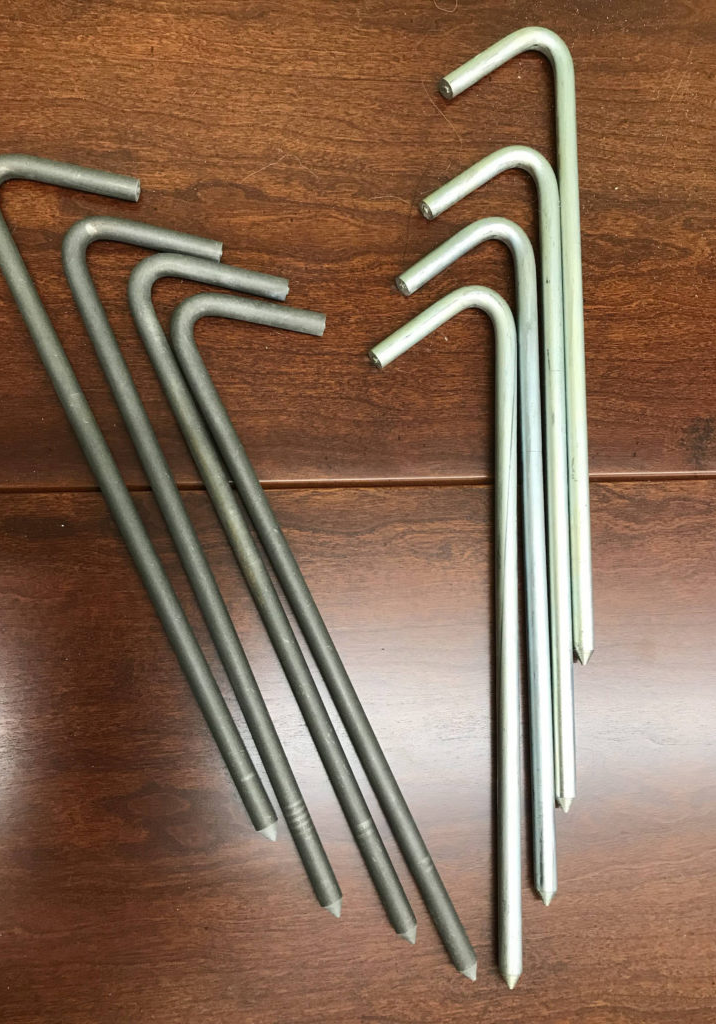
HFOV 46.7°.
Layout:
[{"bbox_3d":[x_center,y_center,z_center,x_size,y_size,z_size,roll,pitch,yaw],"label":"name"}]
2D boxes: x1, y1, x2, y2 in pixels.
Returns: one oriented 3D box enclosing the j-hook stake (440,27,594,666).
[{"bbox_3d":[0.073,-0.085,0.385,0.067,0.009,0.308,1,83,-8],"label":"j-hook stake"}]

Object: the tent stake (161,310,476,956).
[{"bbox_3d":[0.009,0.041,0.360,0.070,0.009,0.314,-25,87,-10],"label":"tent stake"}]

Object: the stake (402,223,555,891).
[{"bbox_3d":[0.052,0.014,0.370,0.067,0.009,0.308,1,83,-8],"label":"stake"}]

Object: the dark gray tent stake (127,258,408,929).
[{"bbox_3d":[-0.012,0.024,0.359,0.070,0.009,0.314,-23,86,-10],"label":"dark gray tent stake"}]

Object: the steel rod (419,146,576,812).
[{"bbox_3d":[0.063,-0.022,0.376,0.067,0.009,0.308,1,83,-8],"label":"steel rod"}]

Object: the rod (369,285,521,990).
[{"bbox_3d":[0.038,0.047,0.364,0.068,0.009,0.308,2,83,-8],"label":"rod"}]

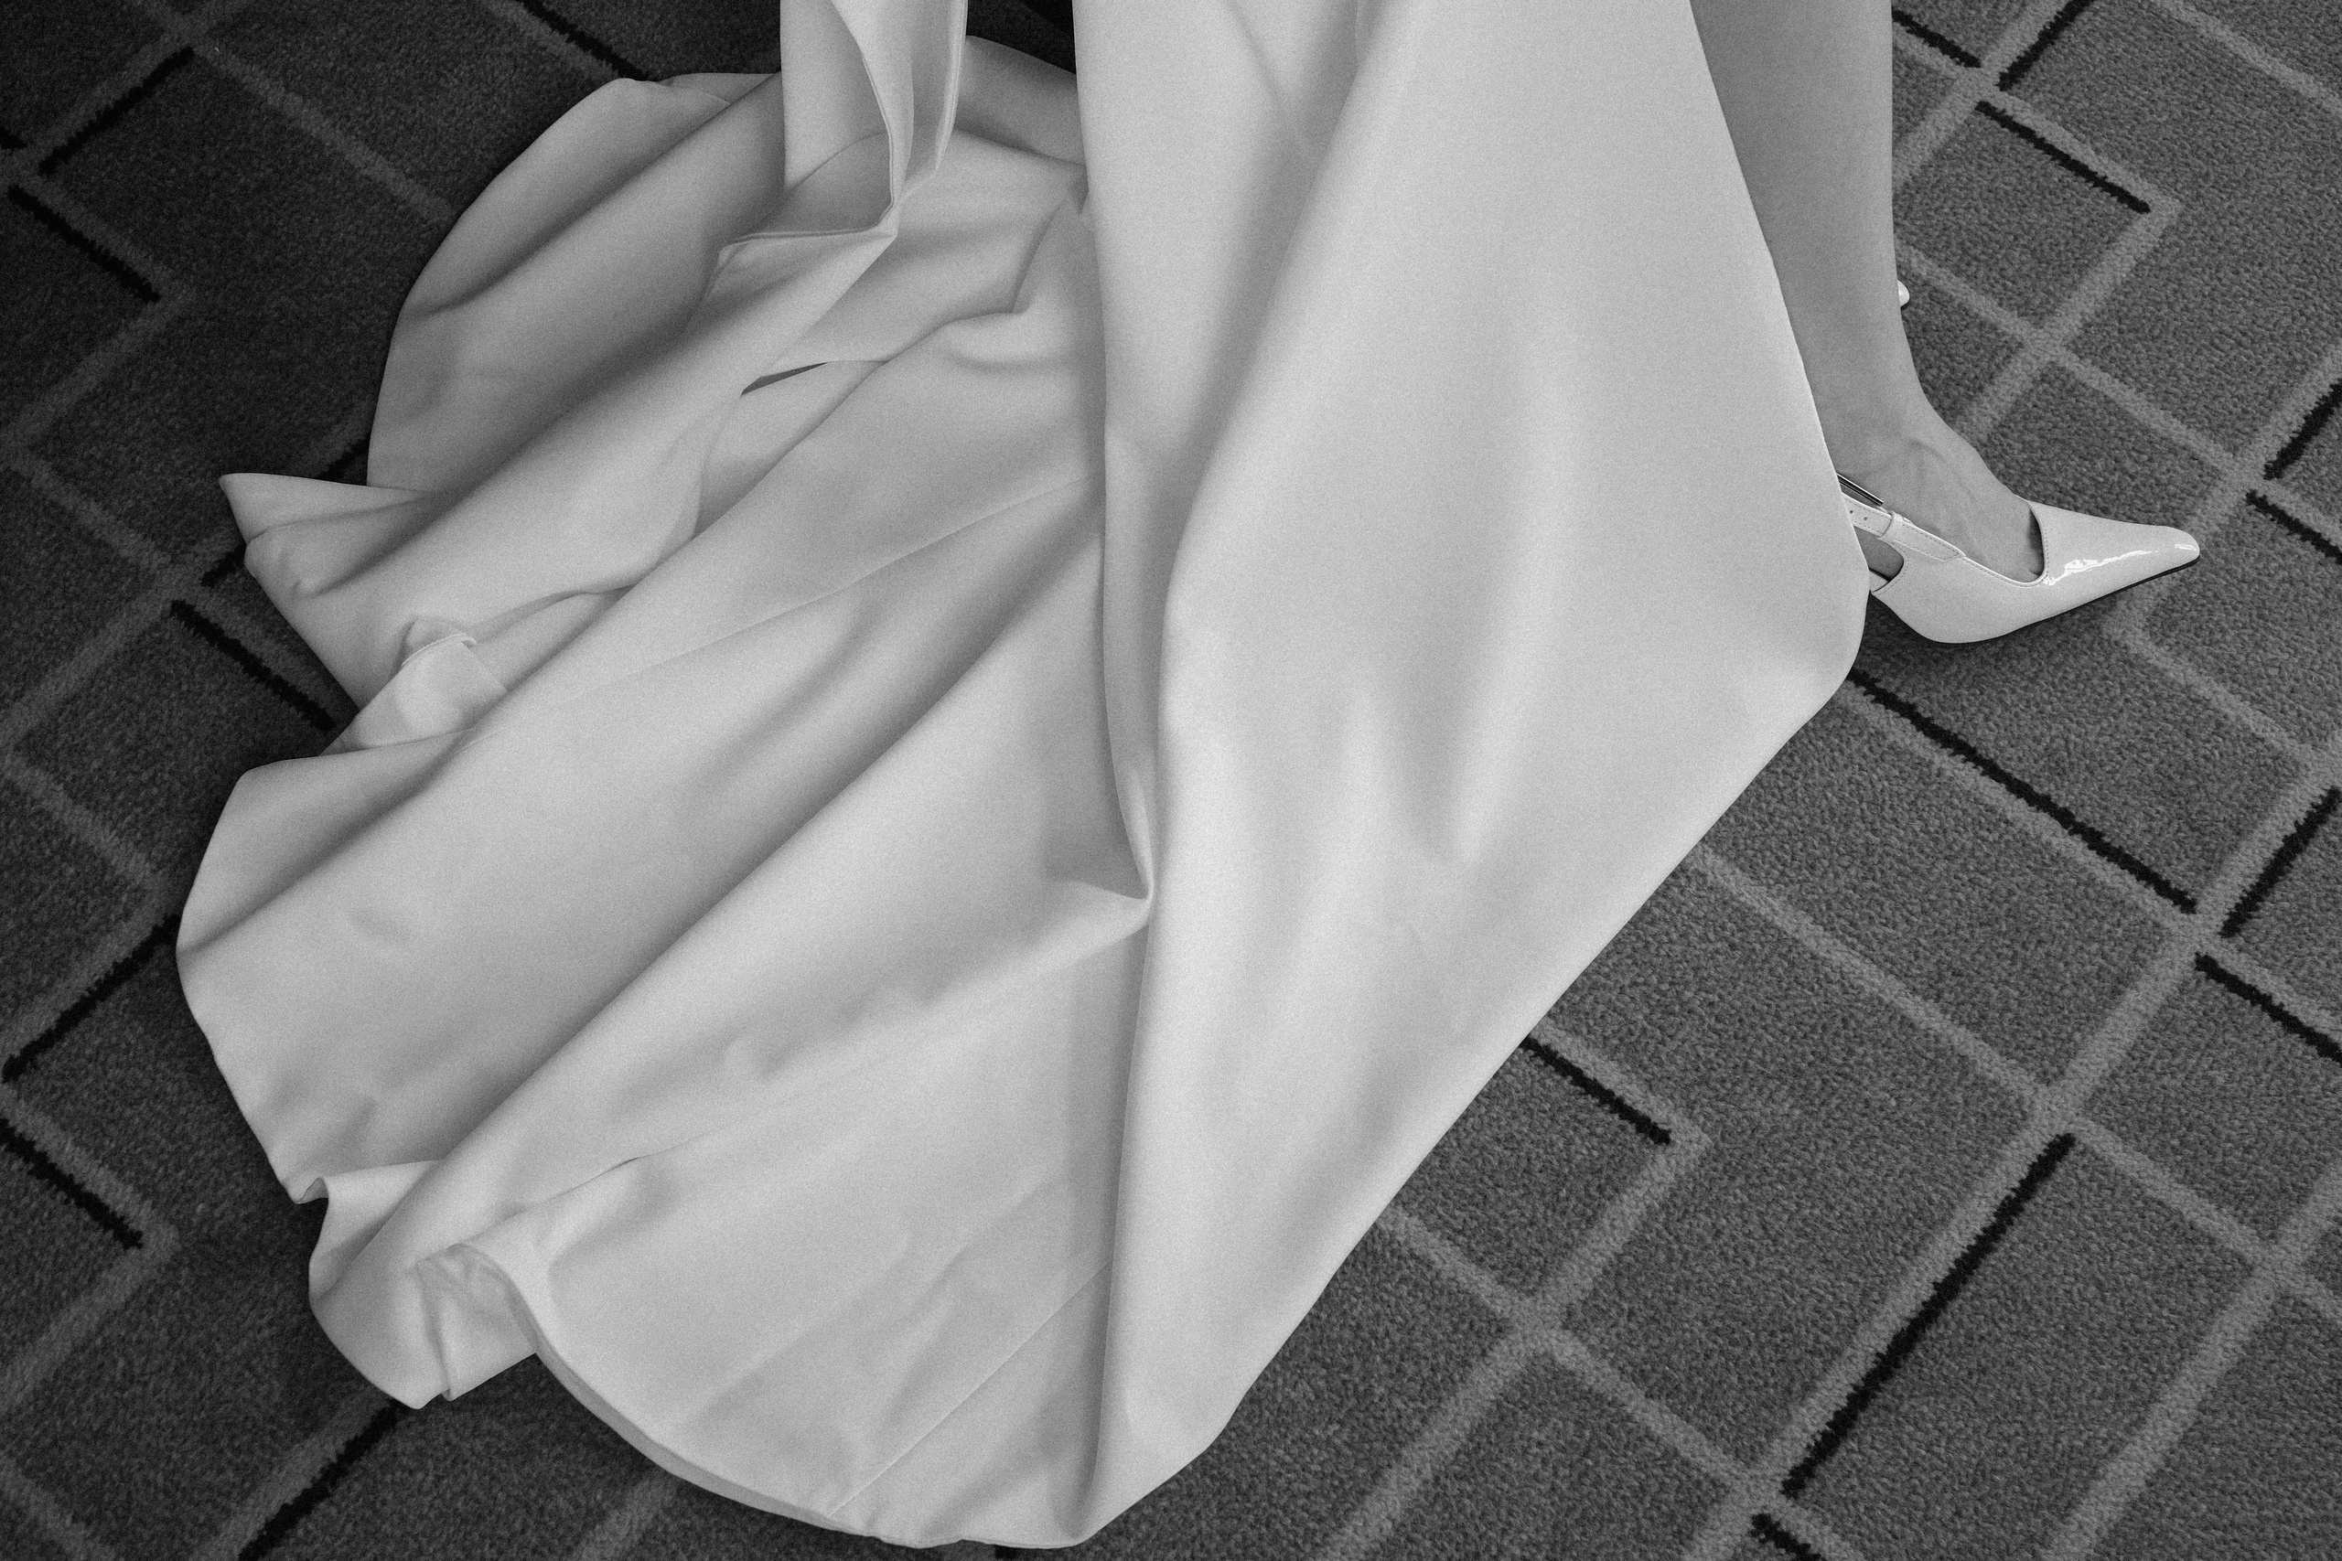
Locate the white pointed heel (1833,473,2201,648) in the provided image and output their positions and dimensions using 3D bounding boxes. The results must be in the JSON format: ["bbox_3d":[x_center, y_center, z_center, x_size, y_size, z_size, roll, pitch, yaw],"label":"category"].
[{"bbox_3d":[0.387,-0.131,1.657,0.245,0.130,0.082,-4,62,-2],"label":"white pointed heel"}]

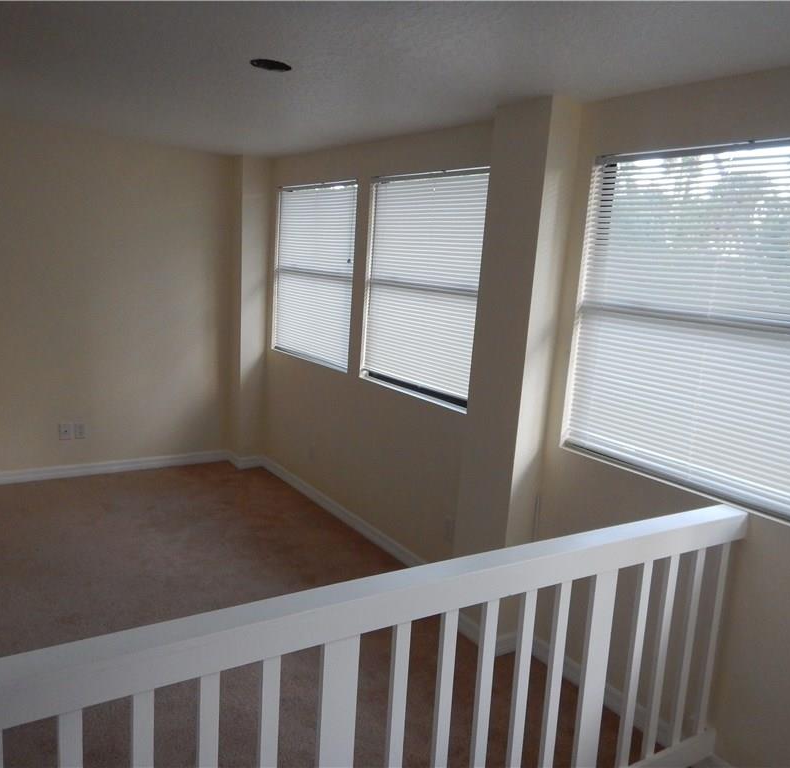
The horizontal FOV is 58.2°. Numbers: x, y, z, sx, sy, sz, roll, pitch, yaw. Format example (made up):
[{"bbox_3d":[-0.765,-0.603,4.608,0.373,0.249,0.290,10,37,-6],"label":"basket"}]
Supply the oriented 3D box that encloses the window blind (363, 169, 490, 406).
[{"bbox_3d":[0.141,-0.544,3.836,0.045,1.128,0.983,-3,12,-35],"label":"window blind"}]

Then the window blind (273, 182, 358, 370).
[{"bbox_3d":[-0.539,-0.741,4.777,0.045,1.156,1.037,-3,12,-35],"label":"window blind"}]

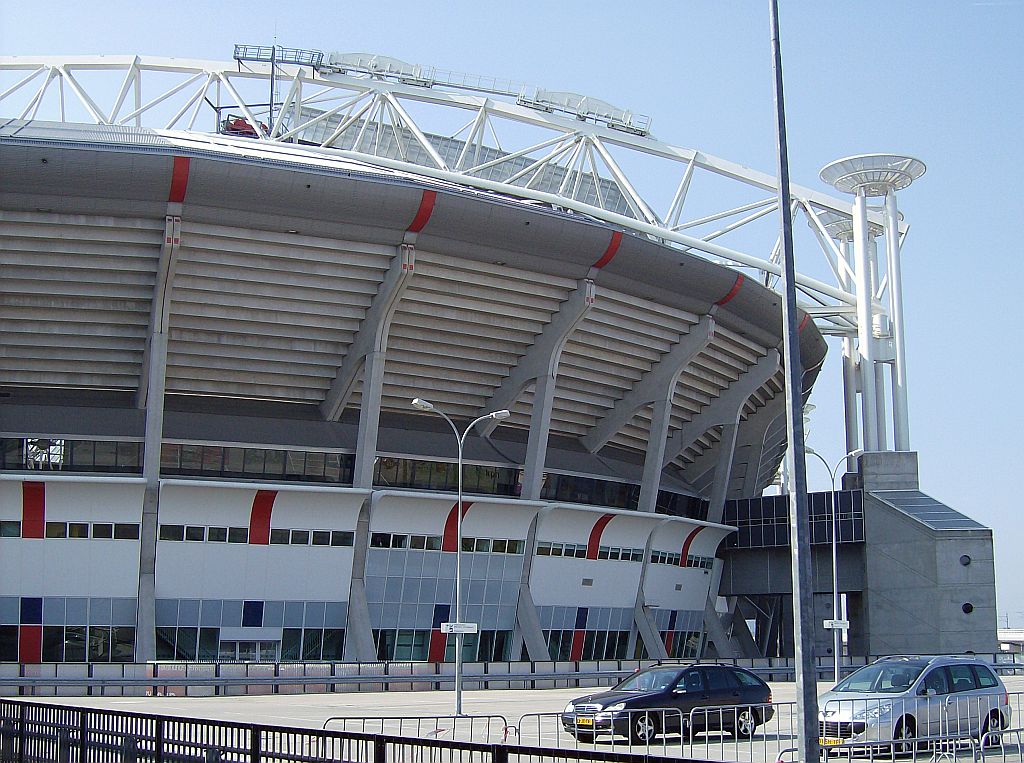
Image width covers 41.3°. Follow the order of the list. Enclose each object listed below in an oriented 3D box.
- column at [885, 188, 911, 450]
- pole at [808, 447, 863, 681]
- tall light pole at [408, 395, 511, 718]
[{"bbox_3d":[26.581,-4.403,93.709,0.953,18.593,0.953,0,-10,3],"label":"column"},{"bbox_3d":[10.191,5.829,42.800,2.950,7.850,0.400,7,-12,-34],"label":"pole"},{"bbox_3d":[-1.300,4.409,34.317,2.950,7.850,0.400,7,-12,-34],"label":"tall light pole"}]

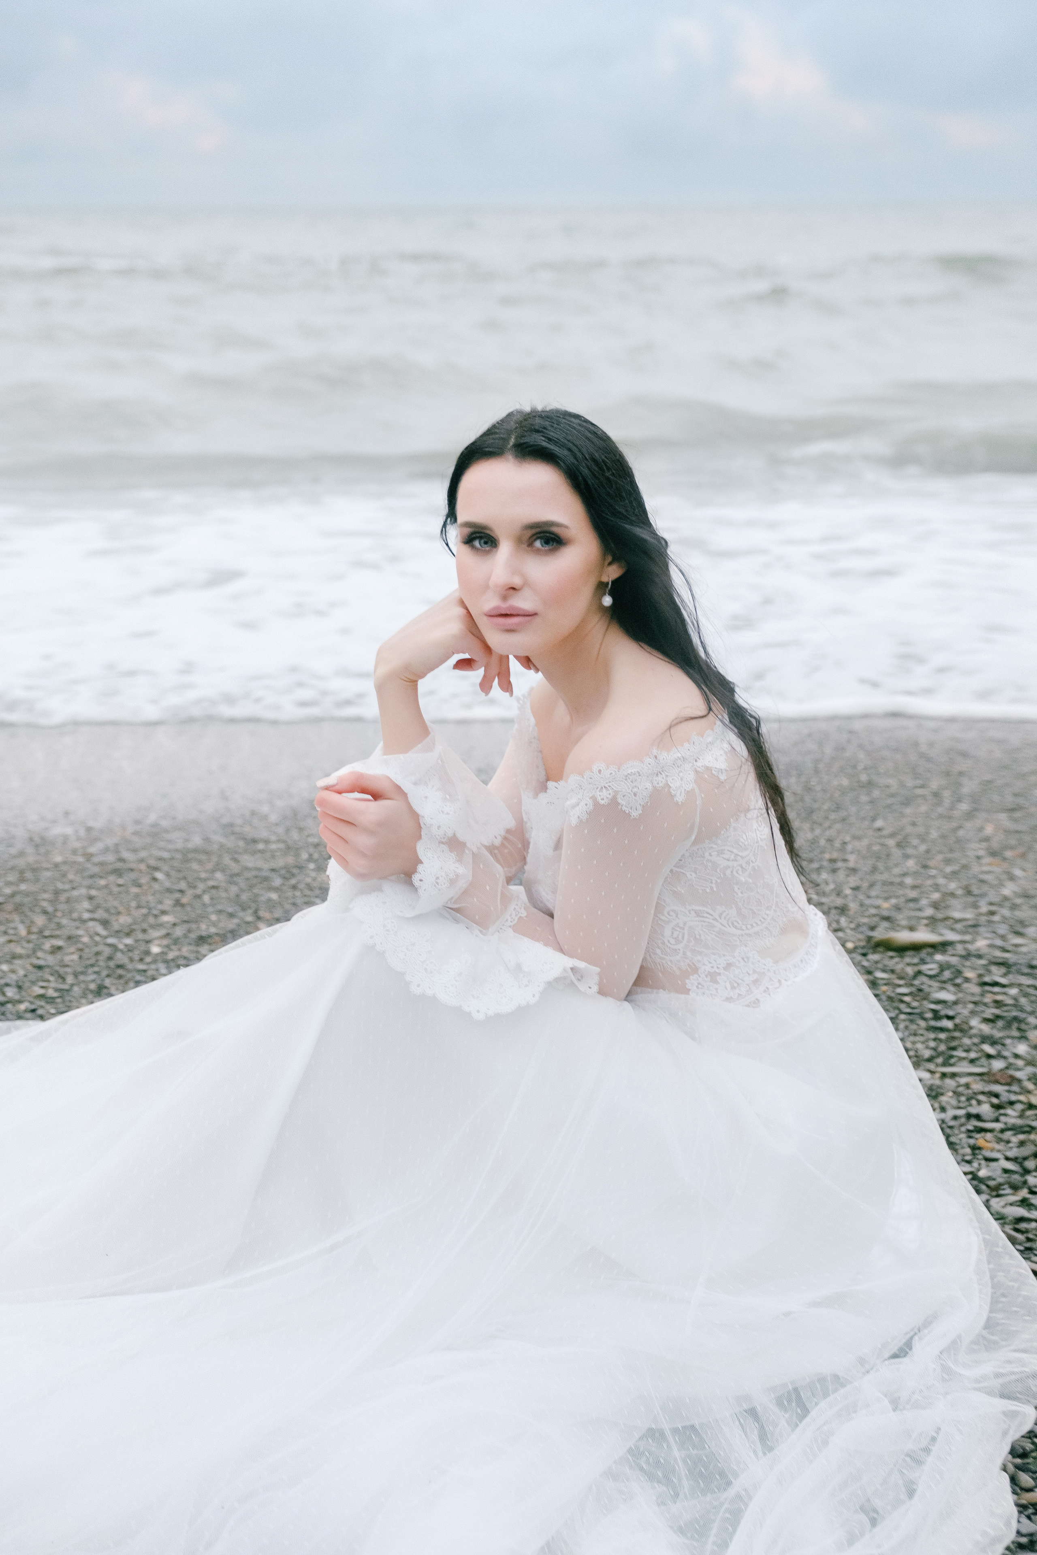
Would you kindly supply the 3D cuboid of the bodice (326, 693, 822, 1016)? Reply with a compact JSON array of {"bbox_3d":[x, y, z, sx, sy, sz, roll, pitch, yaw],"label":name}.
[{"bbox_3d":[0.055,0.079,1.711,0.450,0.300,0.380,-9,21,-26],"label":"bodice"}]

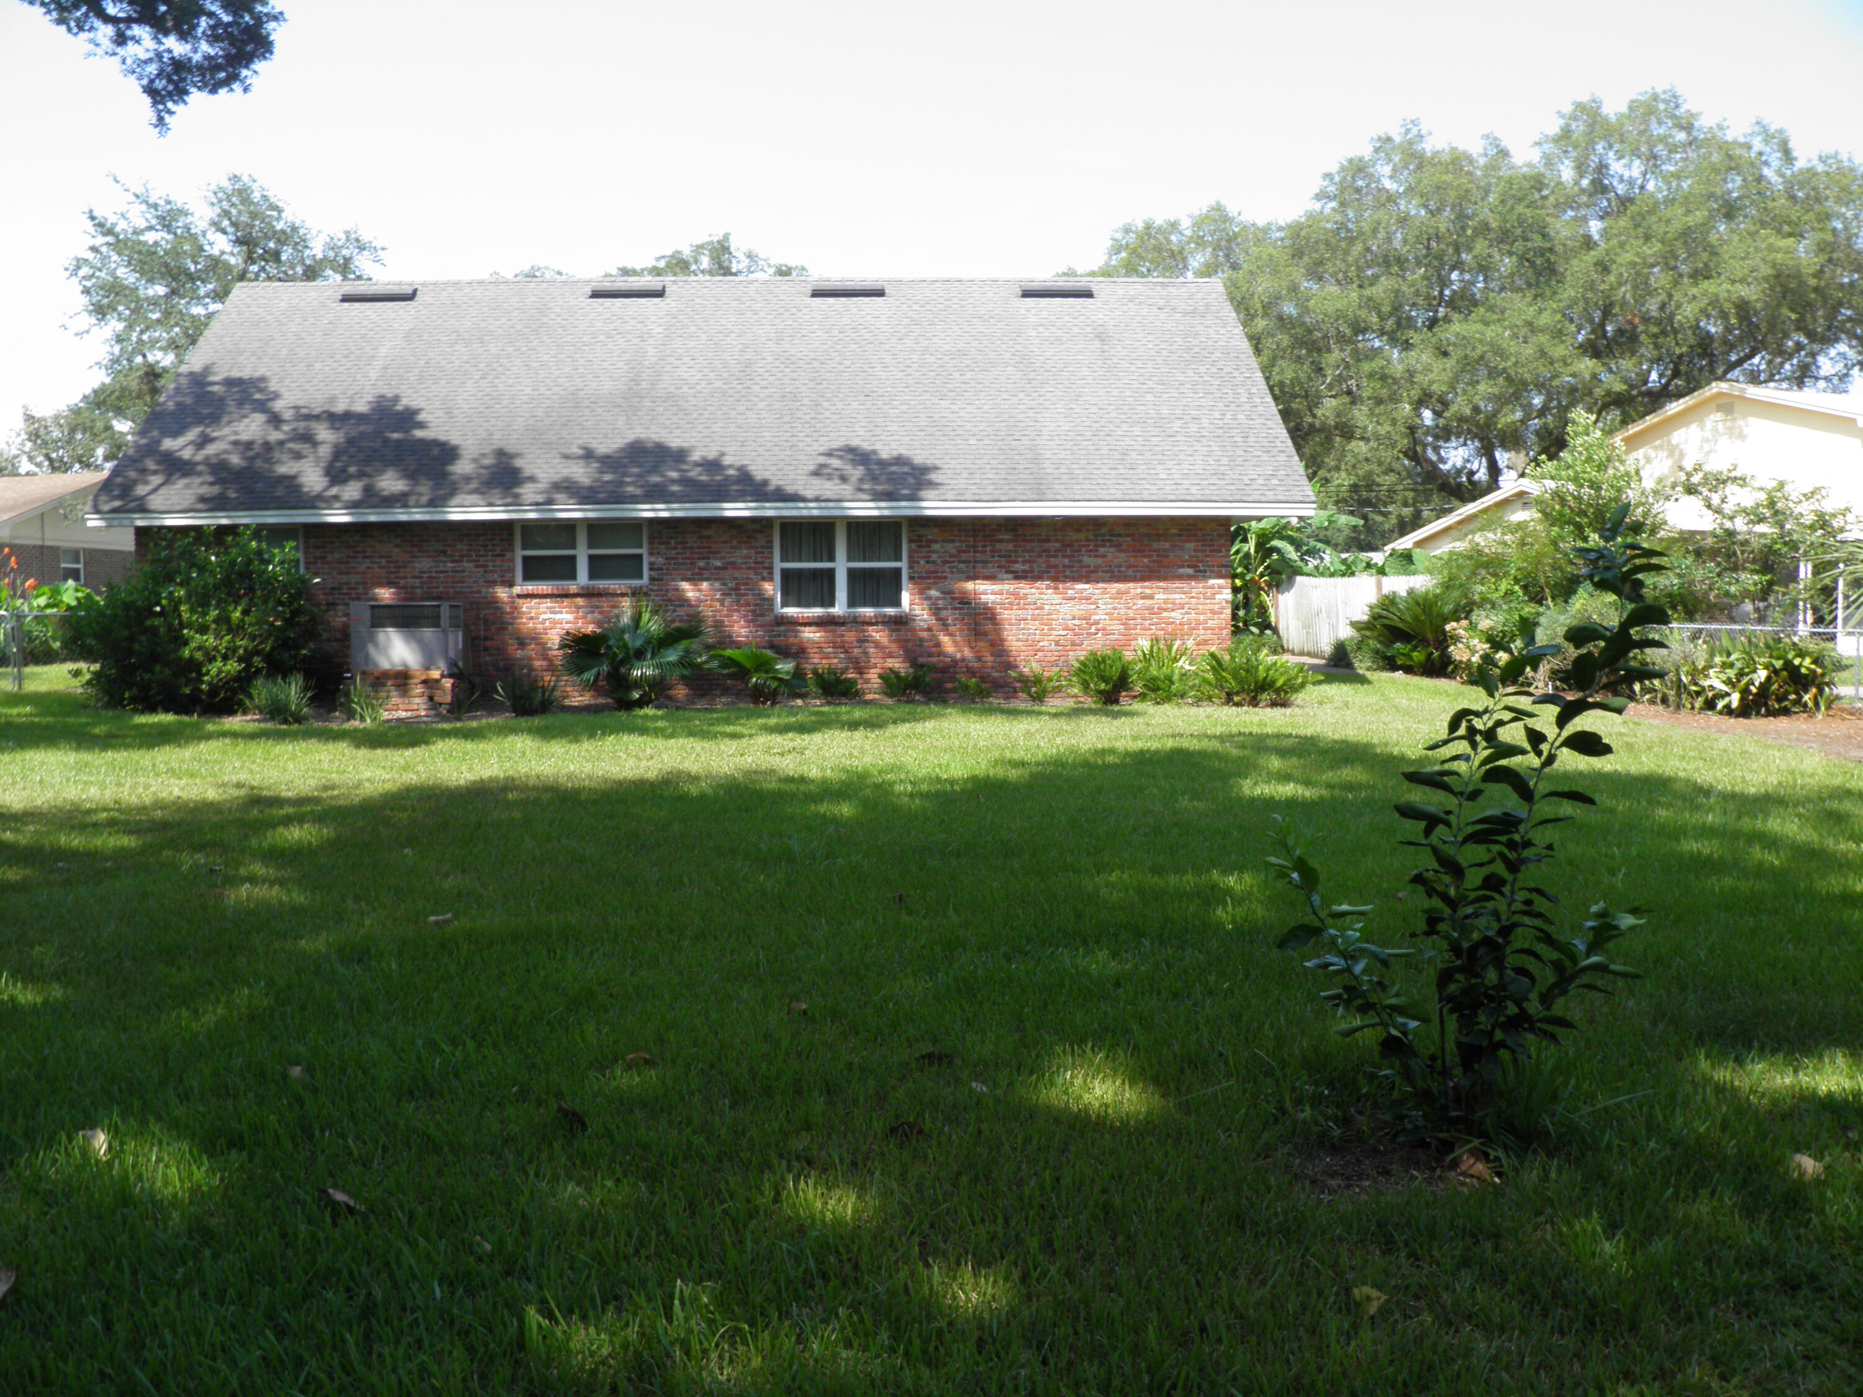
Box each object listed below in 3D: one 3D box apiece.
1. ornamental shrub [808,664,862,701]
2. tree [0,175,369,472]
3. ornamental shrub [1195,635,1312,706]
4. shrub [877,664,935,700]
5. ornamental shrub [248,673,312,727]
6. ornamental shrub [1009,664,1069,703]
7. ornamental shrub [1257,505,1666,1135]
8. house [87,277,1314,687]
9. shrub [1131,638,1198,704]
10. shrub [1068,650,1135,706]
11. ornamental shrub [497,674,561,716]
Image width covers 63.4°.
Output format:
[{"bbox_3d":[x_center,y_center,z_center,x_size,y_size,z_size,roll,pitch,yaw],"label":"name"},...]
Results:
[{"bbox_3d":[-1.246,-0.216,19.250,0.688,0.441,0.650,-1,4,0],"label":"ornamental shrub"},{"bbox_3d":[-22.118,-8.338,45.190,11.500,13.994,11.500,-1,4,0],"label":"tree"},{"bbox_3d":[4.035,-0.345,18.776,1.414,0.871,1.300,-1,4,-3],"label":"ornamental shrub"},{"bbox_3d":[-0.331,-0.218,19.605,0.757,0.445,0.700,-1,4,-3],"label":"shrub"},{"bbox_3d":[-7.553,0.000,17.476,0.776,0.612,0.720,-1,4,-3],"label":"ornamental shrub"},{"bbox_3d":[1.386,-0.187,19.398,0.768,0.496,0.700,-1,4,-3],"label":"ornamental shrub"},{"bbox_3d":[1.460,0.311,4.128,1.081,1.683,1.000,-1,4,0],"label":"ornamental shrub"},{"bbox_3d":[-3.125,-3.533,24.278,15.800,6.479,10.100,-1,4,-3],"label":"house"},{"bbox_3d":[2.936,-0.352,19.000,0.862,0.818,0.820,-1,4,0],"label":"shrub"},{"bbox_3d":[2.117,-0.268,18.900,0.821,0.723,0.800,-1,4,0],"label":"shrub"},{"bbox_3d":[-4.909,-0.044,18.317,0.778,0.520,0.700,-1,4,-3],"label":"ornamental shrub"}]

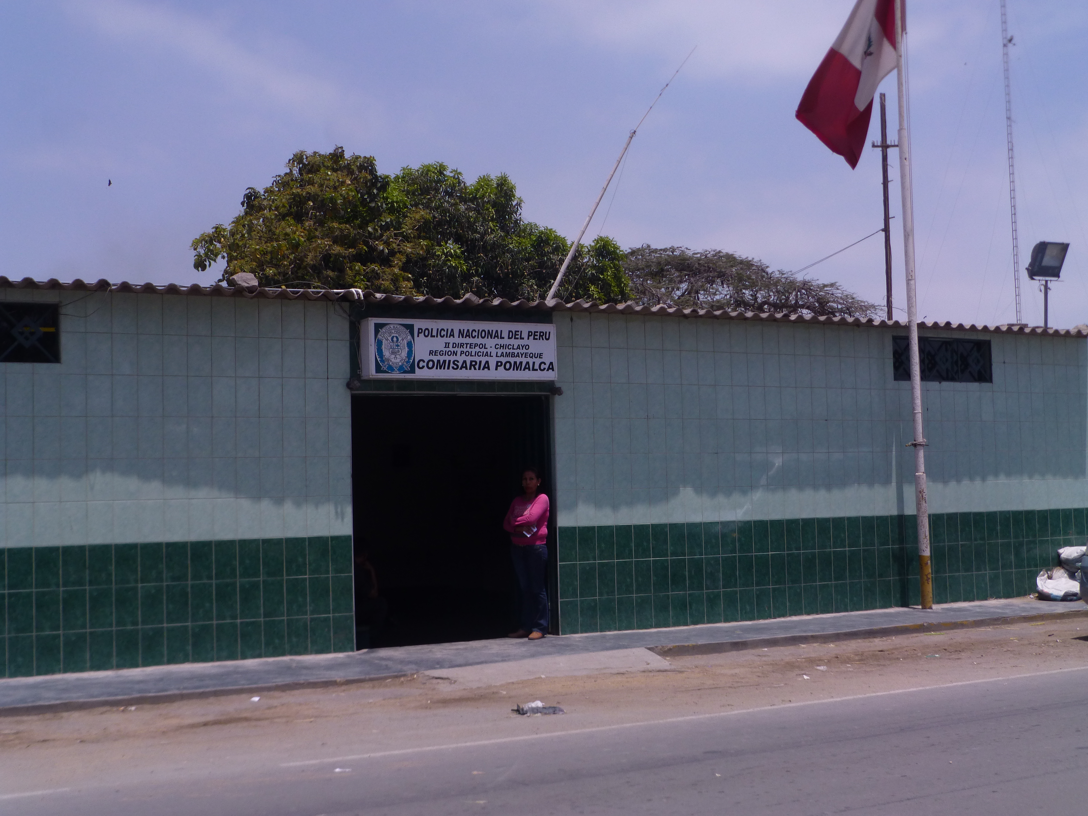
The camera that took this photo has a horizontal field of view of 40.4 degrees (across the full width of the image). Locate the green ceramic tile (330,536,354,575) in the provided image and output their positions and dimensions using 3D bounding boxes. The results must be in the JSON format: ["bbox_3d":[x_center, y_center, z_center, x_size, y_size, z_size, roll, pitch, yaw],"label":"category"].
[{"bbox_3d":[-1.708,1.244,12.469,0.200,0.330,0.010,1,-4,-30],"label":"green ceramic tile"}]

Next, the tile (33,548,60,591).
[{"bbox_3d":[-3.759,1.218,11.174,0.198,0.326,0.010,1,-4,-30],"label":"tile"}]

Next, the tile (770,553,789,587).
[{"bbox_3d":[2.344,1.609,14.752,0.200,0.330,0.010,0,-4,-29],"label":"tile"}]

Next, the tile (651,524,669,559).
[{"bbox_3d":[1.103,1.268,14.085,0.201,0.332,0.009,1,-4,-30],"label":"tile"}]

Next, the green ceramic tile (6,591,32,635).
[{"bbox_3d":[-3.968,1.555,11.199,0.198,0.330,0.010,0,-4,-29],"label":"green ceramic tile"}]

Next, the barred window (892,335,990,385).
[{"bbox_3d":[4.367,-0.521,16.211,1.512,0.486,0.080,1,-4,-31],"label":"barred window"}]

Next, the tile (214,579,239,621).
[{"bbox_3d":[-2.549,1.546,11.837,0.198,0.326,0.010,1,-4,-30],"label":"tile"}]

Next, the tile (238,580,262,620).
[{"bbox_3d":[-2.427,1.580,12.197,0.201,0.332,0.009,1,-4,-30],"label":"tile"}]

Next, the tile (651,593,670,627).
[{"bbox_3d":[1.118,1.925,14.031,0.200,0.318,0.010,1,-4,-30],"label":"tile"}]

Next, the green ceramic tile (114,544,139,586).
[{"bbox_3d":[-3.322,1.250,11.748,0.202,0.328,0.010,1,-4,-30],"label":"green ceramic tile"}]

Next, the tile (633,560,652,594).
[{"bbox_3d":[0.919,1.585,13.806,0.198,0.326,0.010,1,-4,-30],"label":"tile"}]

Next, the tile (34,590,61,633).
[{"bbox_3d":[-3.629,1.489,10.811,0.189,0.314,0.010,1,-4,-29],"label":"tile"}]

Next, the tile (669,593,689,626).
[{"bbox_3d":[1.272,1.907,13.983,0.198,0.306,0.010,1,-4,-30],"label":"tile"}]

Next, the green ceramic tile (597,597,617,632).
[{"bbox_3d":[0.592,1.920,13.732,0.200,0.318,0.010,1,-4,-30],"label":"green ceramic tile"}]

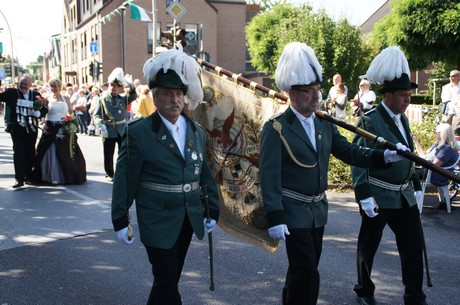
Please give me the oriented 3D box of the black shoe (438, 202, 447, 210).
[{"bbox_3d":[2.980,0.745,8.000,0.260,0.100,0.100,-6,10,-41],"label":"black shoe"}]

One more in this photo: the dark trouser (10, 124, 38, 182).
[{"bbox_3d":[-3.419,0.008,9.550,0.440,0.980,0.340,-1,7,-9],"label":"dark trouser"}]

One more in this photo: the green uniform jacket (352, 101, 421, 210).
[{"bbox_3d":[1.192,0.023,4.360,0.550,0.780,0.360,-4,7,-29],"label":"green uniform jacket"}]

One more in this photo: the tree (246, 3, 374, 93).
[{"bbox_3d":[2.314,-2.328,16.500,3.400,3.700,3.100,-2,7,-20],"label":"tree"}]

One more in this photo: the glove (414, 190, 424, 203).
[{"bbox_3d":[1.525,0.354,4.620,0.110,0.120,0.090,6,9,40],"label":"glove"}]

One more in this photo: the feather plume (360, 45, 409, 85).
[{"bbox_3d":[1.177,-0.656,4.330,0.270,0.290,0.330,-5,8,-40],"label":"feather plume"}]

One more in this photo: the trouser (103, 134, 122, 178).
[{"bbox_3d":[-2.081,0.036,10.270,0.420,0.880,0.320,-2,7,-18],"label":"trouser"}]

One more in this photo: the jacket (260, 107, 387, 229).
[{"bbox_3d":[0.512,0.077,3.380,0.560,0.740,0.620,-4,8,-34],"label":"jacket"}]

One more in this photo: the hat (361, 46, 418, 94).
[{"bbox_3d":[1.207,-0.619,4.330,0.290,0.360,0.390,-5,8,-40],"label":"hat"}]

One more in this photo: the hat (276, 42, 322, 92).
[{"bbox_3d":[0.466,-0.570,3.850,0.340,0.325,0.300,4,8,33],"label":"hat"}]

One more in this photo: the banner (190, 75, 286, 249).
[{"bbox_3d":[0.063,0.044,4.250,0.870,1.300,0.170,5,8,35],"label":"banner"}]

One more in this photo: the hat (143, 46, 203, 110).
[{"bbox_3d":[-0.330,-0.428,3.320,0.320,0.360,0.320,-5,8,-36],"label":"hat"}]

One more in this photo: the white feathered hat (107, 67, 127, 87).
[{"bbox_3d":[-1.978,-1.331,10.050,0.310,0.340,0.360,-3,7,-20],"label":"white feathered hat"}]

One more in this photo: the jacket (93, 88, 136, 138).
[{"bbox_3d":[-2.052,-0.693,10.200,0.720,0.870,0.400,-2,7,-16],"label":"jacket"}]

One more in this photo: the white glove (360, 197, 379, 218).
[{"bbox_3d":[1.045,0.412,4.300,0.120,0.160,0.110,6,9,40],"label":"white glove"}]

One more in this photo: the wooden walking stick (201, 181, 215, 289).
[{"bbox_3d":[-0.137,0.557,3.700,0.035,0.710,0.035,-9,14,-24],"label":"wooden walking stick"}]

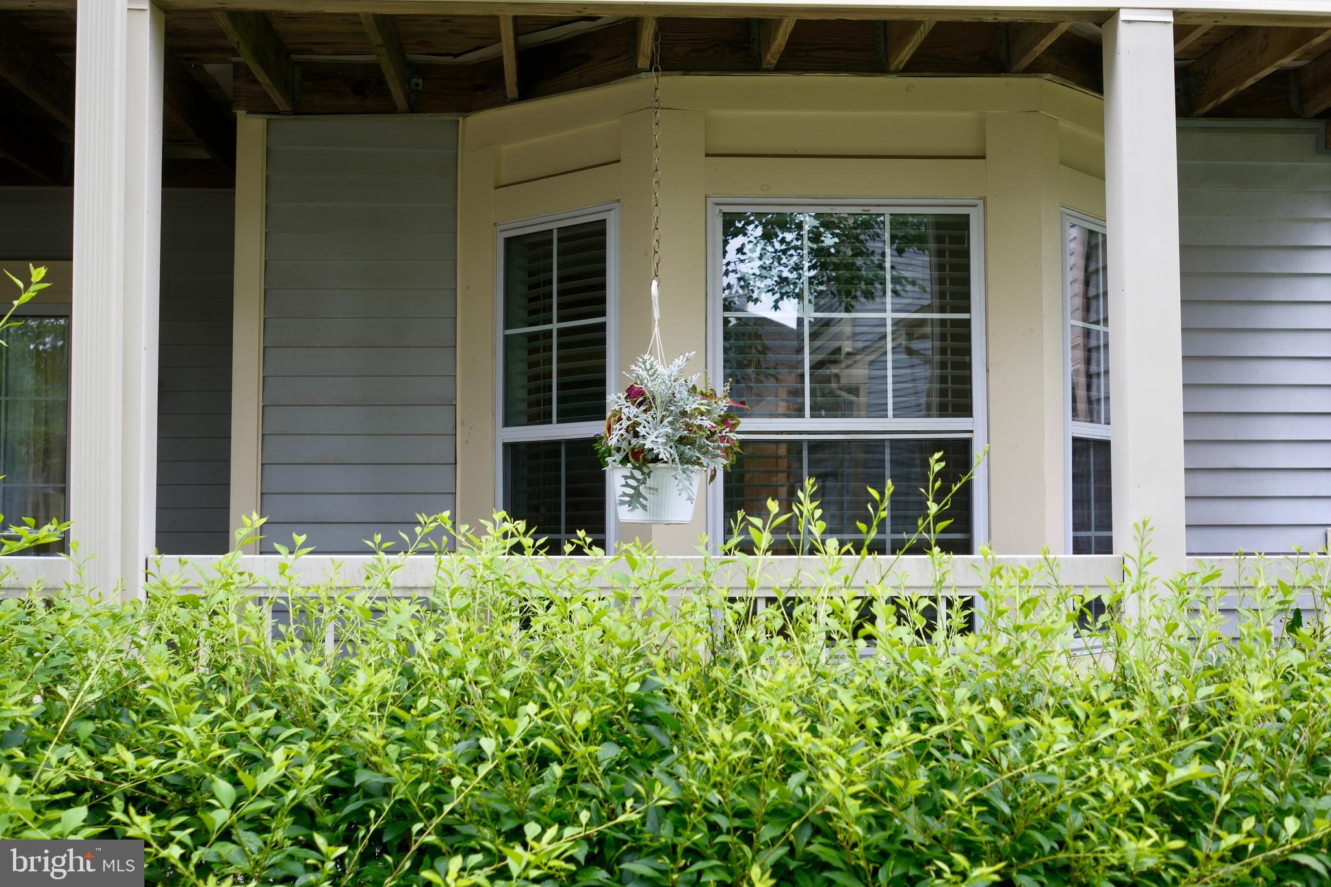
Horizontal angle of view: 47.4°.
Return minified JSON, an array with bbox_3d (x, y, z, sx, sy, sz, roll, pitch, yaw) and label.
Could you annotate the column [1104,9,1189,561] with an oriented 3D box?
[{"bbox_3d":[1.154,0.039,3.646,0.130,2.150,0.130,0,-3,-4],"label":"column"}]

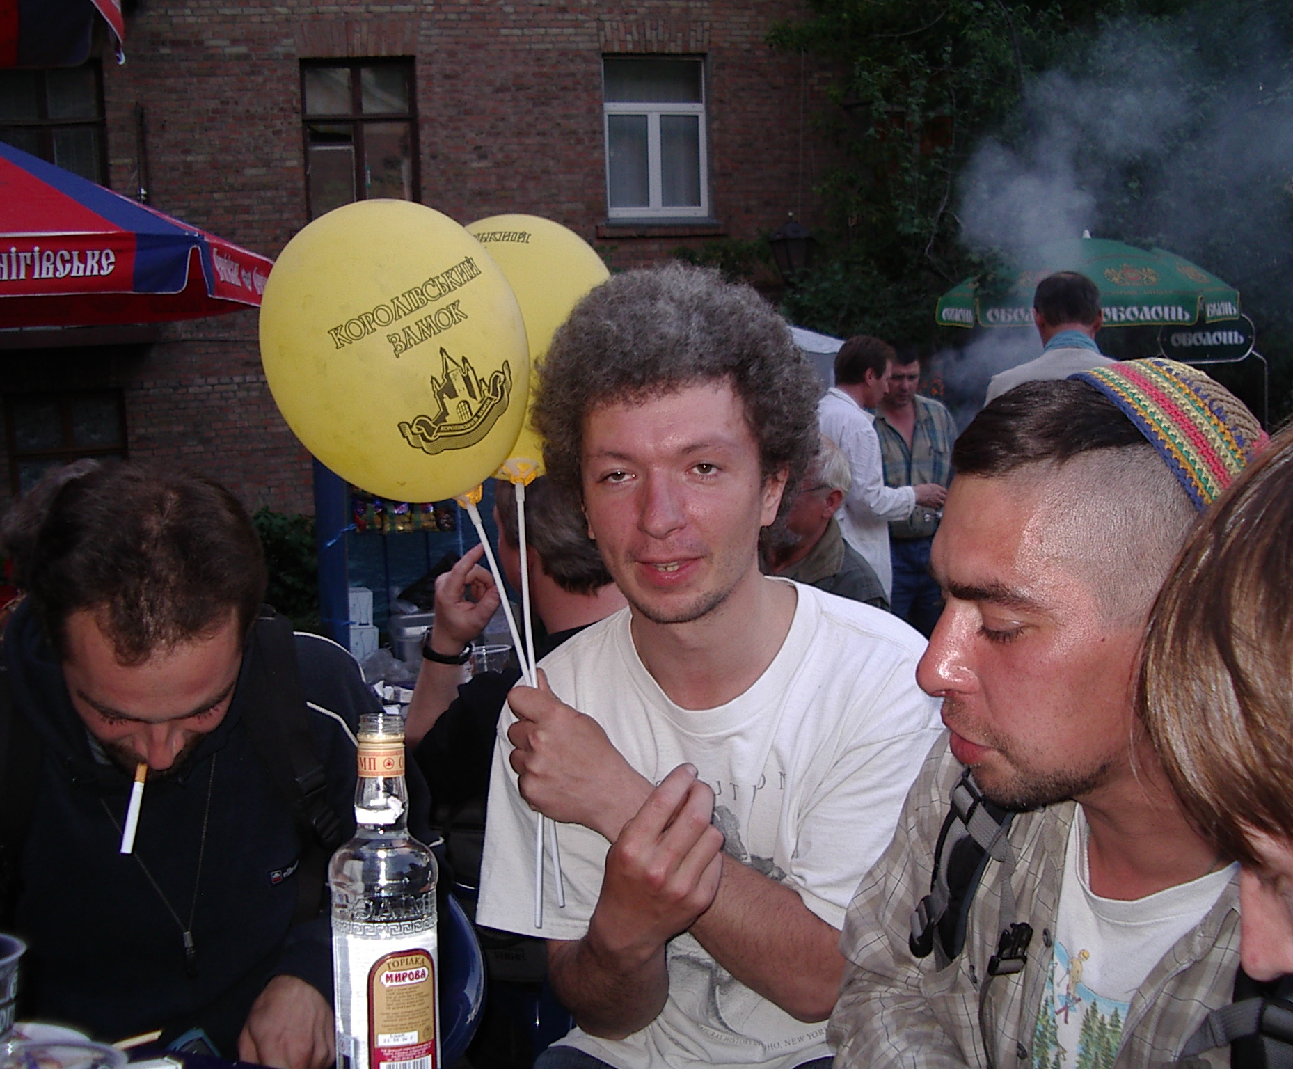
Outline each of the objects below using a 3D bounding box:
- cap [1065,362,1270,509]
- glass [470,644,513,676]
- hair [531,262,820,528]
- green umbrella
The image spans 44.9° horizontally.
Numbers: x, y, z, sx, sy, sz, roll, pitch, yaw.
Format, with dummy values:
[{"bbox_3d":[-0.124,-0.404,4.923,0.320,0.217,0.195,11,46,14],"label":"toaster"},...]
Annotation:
[{"bbox_3d":[0.314,-0.045,0.880,0.078,0.170,0.165,-43,-10,10],"label":"cap"},{"bbox_3d":[-0.281,0.253,2.850,0.075,0.095,0.075,-2,4,-6],"label":"glass"},{"bbox_3d":[0.024,-0.110,1.260,0.235,0.225,0.240,-5,-3,8],"label":"hair"},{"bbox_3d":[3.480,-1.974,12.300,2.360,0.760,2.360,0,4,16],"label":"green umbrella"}]

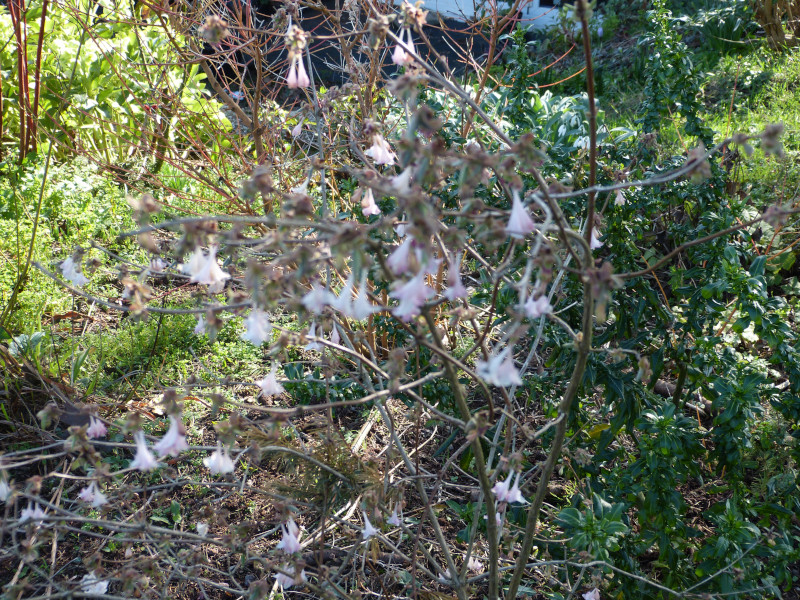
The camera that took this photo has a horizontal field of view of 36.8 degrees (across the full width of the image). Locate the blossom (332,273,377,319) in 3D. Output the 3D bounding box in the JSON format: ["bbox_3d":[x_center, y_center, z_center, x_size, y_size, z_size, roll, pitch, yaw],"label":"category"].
[{"bbox_3d":[-0.027,-0.003,0.720,0.027,0.026,0.019,0,22,0],"label":"blossom"}]

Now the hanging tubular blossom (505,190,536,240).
[{"bbox_3d":[0.079,-0.056,0.780,0.021,0.028,0.019,0,22,0],"label":"hanging tubular blossom"}]

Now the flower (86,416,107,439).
[{"bbox_3d":[-0.274,0.112,1.080,0.018,0.018,0.017,0,22,0],"label":"flower"}]

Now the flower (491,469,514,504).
[{"bbox_3d":[0.082,0.142,0.930,0.016,0.024,0.018,19,21,-7],"label":"flower"}]

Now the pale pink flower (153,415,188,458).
[{"bbox_3d":[-0.148,0.087,0.780,0.023,0.024,0.021,7,22,-3],"label":"pale pink flower"}]

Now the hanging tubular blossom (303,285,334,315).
[{"bbox_3d":[-0.050,-0.003,0.730,0.020,0.018,0.019,0,22,0],"label":"hanging tubular blossom"}]

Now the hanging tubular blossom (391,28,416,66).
[{"bbox_3d":[0.004,-0.200,0.950,0.019,0.028,0.017,0,22,0],"label":"hanging tubular blossom"}]

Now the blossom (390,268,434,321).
[{"bbox_3d":[0.011,-0.005,0.700,0.027,0.026,0.022,14,21,-6],"label":"blossom"}]

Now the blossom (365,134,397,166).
[{"bbox_3d":[-0.015,-0.118,0.940,0.025,0.022,0.021,0,22,0],"label":"blossom"}]

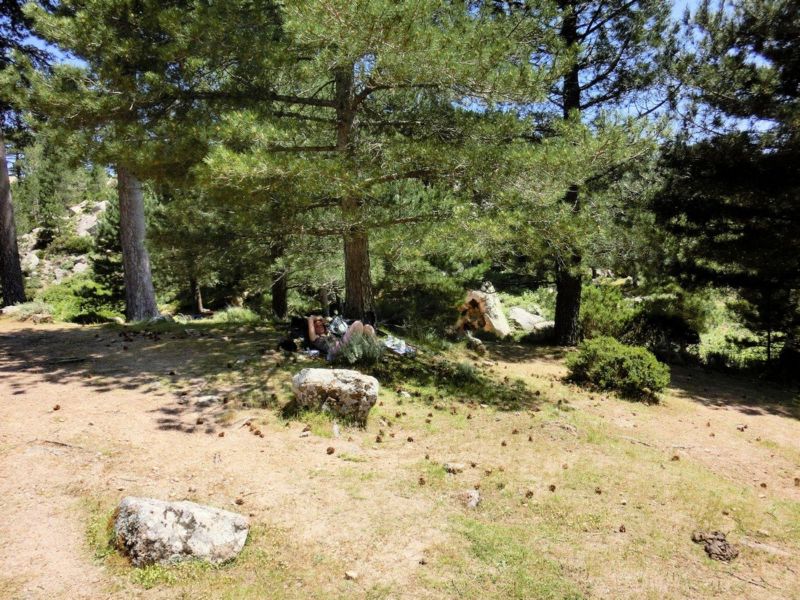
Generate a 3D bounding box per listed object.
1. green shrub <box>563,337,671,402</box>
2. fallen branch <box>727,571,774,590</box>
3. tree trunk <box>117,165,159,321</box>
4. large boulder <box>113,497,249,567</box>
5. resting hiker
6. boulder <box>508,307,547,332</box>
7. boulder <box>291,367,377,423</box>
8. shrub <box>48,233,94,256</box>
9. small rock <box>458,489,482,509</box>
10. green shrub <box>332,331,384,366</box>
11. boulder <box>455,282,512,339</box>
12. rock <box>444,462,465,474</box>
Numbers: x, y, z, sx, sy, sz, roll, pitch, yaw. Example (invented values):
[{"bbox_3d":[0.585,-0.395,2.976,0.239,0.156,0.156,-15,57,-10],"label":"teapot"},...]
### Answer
[{"bbox_3d":[2.279,0.704,6.750,1.020,0.550,0.850,1,6,18],"label":"green shrub"},{"bbox_3d":[1.564,1.244,2.900,0.030,0.020,0.200,-5,7,-39],"label":"fallen branch"},{"bbox_3d":[-5.052,-1.113,12.570,0.570,3.050,0.570,-3,6,0],"label":"tree trunk"},{"bbox_3d":[-1.102,1.165,3.250,0.640,0.230,0.360,-1,6,2],"label":"large boulder"},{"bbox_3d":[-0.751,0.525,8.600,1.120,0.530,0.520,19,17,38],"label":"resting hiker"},{"bbox_3d":[2.482,0.374,12.400,0.850,0.460,0.700,1,6,17],"label":"boulder"},{"bbox_3d":[-0.573,0.858,5.750,0.740,0.380,0.550,-1,6,-6],"label":"boulder"},{"bbox_3d":[-13.707,-2.316,27.000,1.850,0.950,1.500,-3,6,-27],"label":"shrub"},{"bbox_3d":[0.403,1.152,3.755,0.120,0.075,0.110,-1,6,0],"label":"small rock"},{"bbox_3d":[-0.519,0.595,8.100,0.620,0.430,0.520,-1,6,0],"label":"green shrub"},{"bbox_3d":[1.364,0.182,10.700,0.880,0.860,0.750,1,6,19],"label":"boulder"},{"bbox_3d":[0.360,1.113,4.274,0.125,0.055,0.100,-1,6,0],"label":"rock"}]

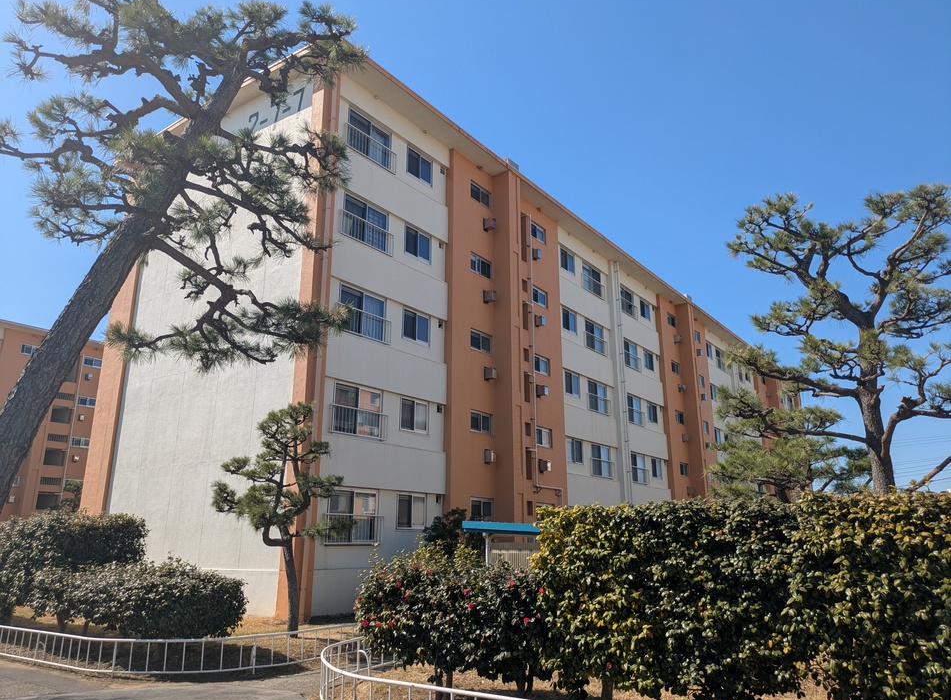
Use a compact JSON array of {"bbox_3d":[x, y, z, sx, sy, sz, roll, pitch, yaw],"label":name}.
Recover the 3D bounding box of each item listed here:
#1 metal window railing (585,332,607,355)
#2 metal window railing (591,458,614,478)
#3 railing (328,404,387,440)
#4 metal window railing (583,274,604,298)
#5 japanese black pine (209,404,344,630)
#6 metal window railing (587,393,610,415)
[{"bbox_3d":[5.163,-0.210,29.564,0.132,0.715,2.013,-12,-20,35],"label":"metal window railing"},{"bbox_3d":[5.173,4.868,28.120,0.132,0.715,2.013,-12,-20,35],"label":"metal window railing"},{"bbox_3d":[-2.991,1.892,17.605,0.132,0.715,2.013,-12,-20,35],"label":"railing"},{"bbox_3d":[5.158,-2.749,30.286,0.132,0.715,2.013,-12,-20,35],"label":"metal window railing"},{"bbox_3d":[-3.484,2.975,12.441,2.481,4.132,2.283,4,-16,-13],"label":"japanese black pine"},{"bbox_3d":[5.168,2.329,28.842,0.132,0.715,2.013,-12,-20,35],"label":"metal window railing"}]

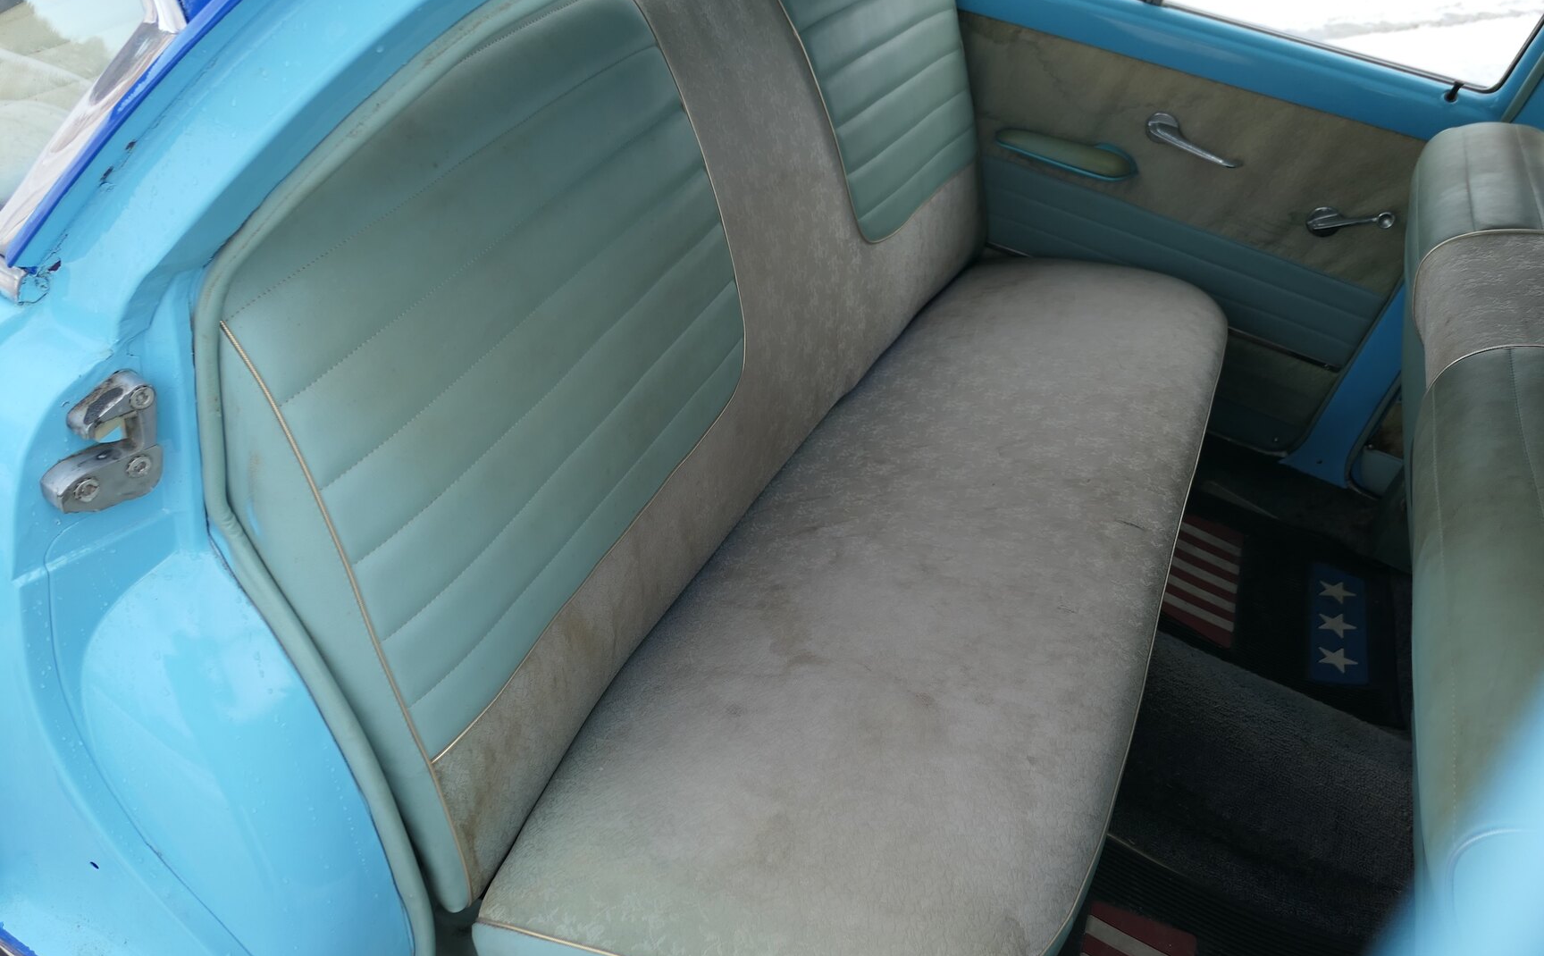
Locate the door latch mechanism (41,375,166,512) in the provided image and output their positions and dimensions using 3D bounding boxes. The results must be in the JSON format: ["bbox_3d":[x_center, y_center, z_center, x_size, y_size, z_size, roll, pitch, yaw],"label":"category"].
[{"bbox_3d":[-0.378,-0.020,0.580,0.019,0.066,0.065,24,30,14],"label":"door latch mechanism"}]

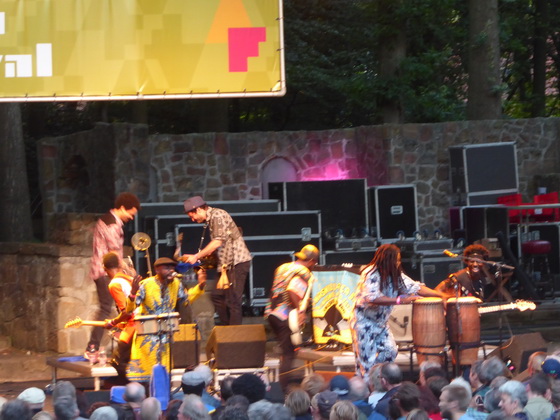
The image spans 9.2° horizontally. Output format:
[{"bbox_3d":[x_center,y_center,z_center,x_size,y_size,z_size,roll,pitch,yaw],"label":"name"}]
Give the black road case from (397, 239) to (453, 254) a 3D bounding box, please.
[{"bbox_3d":[1.736,0.441,41.300,0.490,0.170,0.650,-3,2,-17],"label":"black road case"}]

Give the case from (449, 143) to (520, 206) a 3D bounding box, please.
[{"bbox_3d":[2.704,-0.465,46.000,0.750,0.790,0.580,-4,4,-20],"label":"case"}]

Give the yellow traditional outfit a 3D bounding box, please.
[{"bbox_3d":[-1.248,1.296,37.400,0.760,1.120,0.450,-4,4,-14],"label":"yellow traditional outfit"}]

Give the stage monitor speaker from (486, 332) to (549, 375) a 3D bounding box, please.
[{"bbox_3d":[2.569,1.580,37.600,0.500,0.450,0.540,0,5,37],"label":"stage monitor speaker"}]

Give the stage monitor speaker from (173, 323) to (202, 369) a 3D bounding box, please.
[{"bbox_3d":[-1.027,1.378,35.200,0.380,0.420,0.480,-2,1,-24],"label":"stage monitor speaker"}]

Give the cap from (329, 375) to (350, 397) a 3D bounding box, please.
[{"bbox_3d":[0.529,1.561,30.800,0.180,0.145,0.260,-3,4,3],"label":"cap"}]

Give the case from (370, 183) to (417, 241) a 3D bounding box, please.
[{"bbox_3d":[1.531,0.034,46.500,0.570,0.730,0.550,-4,4,-11],"label":"case"}]

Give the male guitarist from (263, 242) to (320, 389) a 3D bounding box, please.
[{"bbox_3d":[0.114,1.118,34.400,0.560,1.580,0.520,-2,1,-17],"label":"male guitarist"}]

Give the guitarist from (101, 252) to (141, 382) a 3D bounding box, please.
[{"bbox_3d":[-1.598,1.164,34.900,0.500,1.500,0.500,-2,1,-20],"label":"guitarist"}]

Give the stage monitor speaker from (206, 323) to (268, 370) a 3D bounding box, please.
[{"bbox_3d":[-0.431,1.374,35.100,0.510,0.420,0.500,-2,1,-13],"label":"stage monitor speaker"}]

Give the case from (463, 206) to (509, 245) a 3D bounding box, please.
[{"bbox_3d":[2.316,0.198,39.200,0.540,0.500,0.550,-2,1,-13],"label":"case"}]

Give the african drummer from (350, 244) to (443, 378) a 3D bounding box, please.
[{"bbox_3d":[1.154,1.105,34.300,0.850,1.560,0.520,-2,1,-9],"label":"african drummer"}]

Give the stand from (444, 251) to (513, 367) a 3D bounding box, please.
[{"bbox_3d":[1.988,1.071,34.500,0.700,1.400,0.500,-2,1,-6],"label":"stand"}]

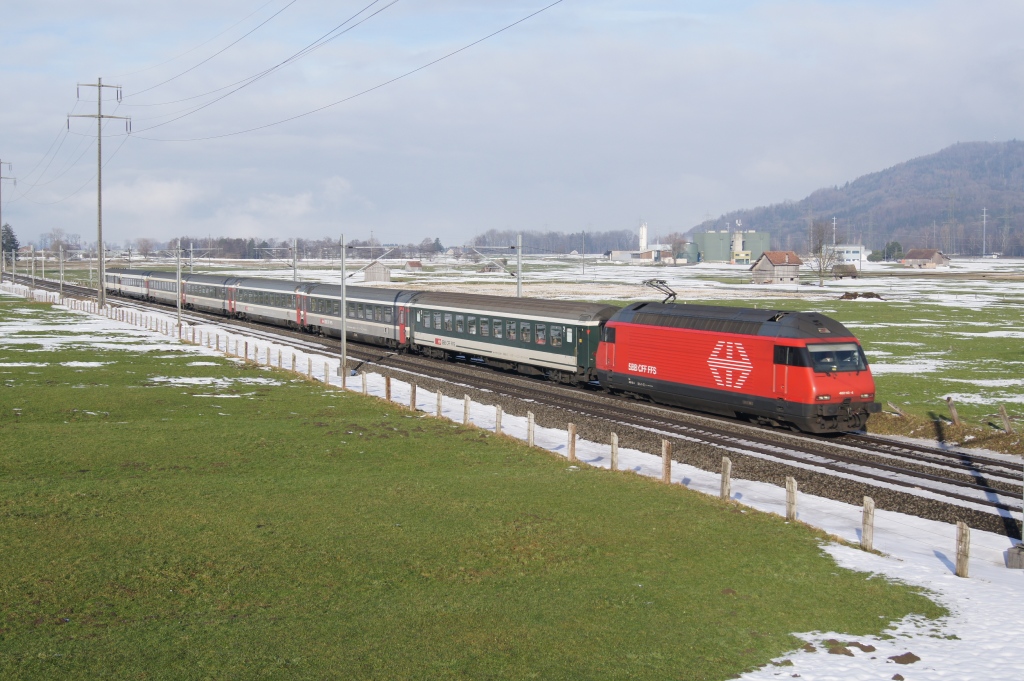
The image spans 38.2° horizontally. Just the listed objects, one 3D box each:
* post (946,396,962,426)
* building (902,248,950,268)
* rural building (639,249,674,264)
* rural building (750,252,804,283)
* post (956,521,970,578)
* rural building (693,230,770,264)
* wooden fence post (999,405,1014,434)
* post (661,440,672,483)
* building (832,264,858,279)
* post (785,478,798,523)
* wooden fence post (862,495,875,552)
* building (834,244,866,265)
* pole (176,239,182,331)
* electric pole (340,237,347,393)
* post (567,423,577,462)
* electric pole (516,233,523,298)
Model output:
[{"bbox_3d":[18.609,3.010,62.256,0.180,1.240,0.220,-16,0,-23],"label":"post"},{"bbox_3d":[193.866,-38.586,690.961,12.500,8.780,16.500,-2,4,-31],"label":"building"},{"bbox_3d":[83.597,-48.596,855.000,20.600,9.200,16.000,0,3,6],"label":"rural building"},{"bbox_3d":[60.927,-16.822,340.199,9.600,7.590,8.200,-2,4,-35],"label":"rural building"},{"bbox_3d":[9.803,4.537,32.143,0.200,1.209,0.220,-1,4,-22],"label":"post"},{"bbox_3d":[127.728,-54.117,860.000,44.700,19.500,26.000,0,3,8],"label":"rural building"},{"bbox_3d":[17.980,2.870,53.930,0.190,1.060,0.190,-13,3,-22],"label":"wooden fence post"},{"bbox_3d":[4.660,3.649,44.653,0.200,1.320,0.220,-1,4,-22],"label":"post"},{"bbox_3d":[90.309,-18.627,400.323,6.900,3.950,5.500,1,4,13],"label":"building"},{"bbox_3d":[7.236,4.102,38.387,0.200,1.144,0.220,-1,4,-22],"label":"post"},{"bbox_3d":[8.501,4.356,35.314,0.200,1.268,0.220,-1,4,-22],"label":"wooden fence post"},{"bbox_3d":[173.619,-43.849,759.938,19.000,10.970,12.000,0,3,5],"label":"building"},{"bbox_3d":[-32.039,-5.373,142.402,0.250,8.770,0.250,-1,4,-23],"label":"pole"},{"bbox_3d":[-10.356,-2.141,90.848,0.250,8.730,0.250,-1,4,-23],"label":"electric pole"},{"bbox_3d":[2.043,3.511,51.038,0.200,1.311,0.220,-1,4,-22],"label":"post"},{"bbox_3d":[0.476,-2.572,93.960,0.250,8.310,0.250,-1,4,-23],"label":"electric pole"}]

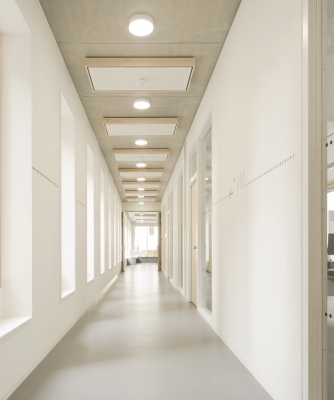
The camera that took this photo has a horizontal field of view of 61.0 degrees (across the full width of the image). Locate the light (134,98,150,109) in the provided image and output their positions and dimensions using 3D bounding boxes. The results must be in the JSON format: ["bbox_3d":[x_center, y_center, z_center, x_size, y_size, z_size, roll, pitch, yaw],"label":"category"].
[{"bbox_3d":[-0.367,-1.422,4.180,0.236,0.058,0.236,0,-9,-2],"label":"light"}]

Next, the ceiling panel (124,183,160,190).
[{"bbox_3d":[-0.825,-0.508,9.366,1.230,0.100,0.500,0,-9,-2],"label":"ceiling panel"}]

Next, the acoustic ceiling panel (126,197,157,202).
[{"bbox_3d":[-1.081,-0.006,12.321,1.230,0.100,0.500,0,-9,-2],"label":"acoustic ceiling panel"}]

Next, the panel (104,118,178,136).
[{"bbox_3d":[-0.442,-1.260,4.933,1.230,0.100,0.500,0,-9,-2],"label":"panel"}]

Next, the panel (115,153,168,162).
[{"bbox_3d":[-0.569,-1.010,6.411,1.230,0.100,0.500,0,-9,-2],"label":"panel"}]

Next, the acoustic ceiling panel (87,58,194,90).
[{"bbox_3d":[-0.314,-1.511,3.456,1.230,0.100,0.500,0,-9,-2],"label":"acoustic ceiling panel"}]

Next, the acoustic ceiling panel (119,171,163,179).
[{"bbox_3d":[-0.697,-0.759,7.888,1.230,0.100,0.500,0,-9,-2],"label":"acoustic ceiling panel"}]

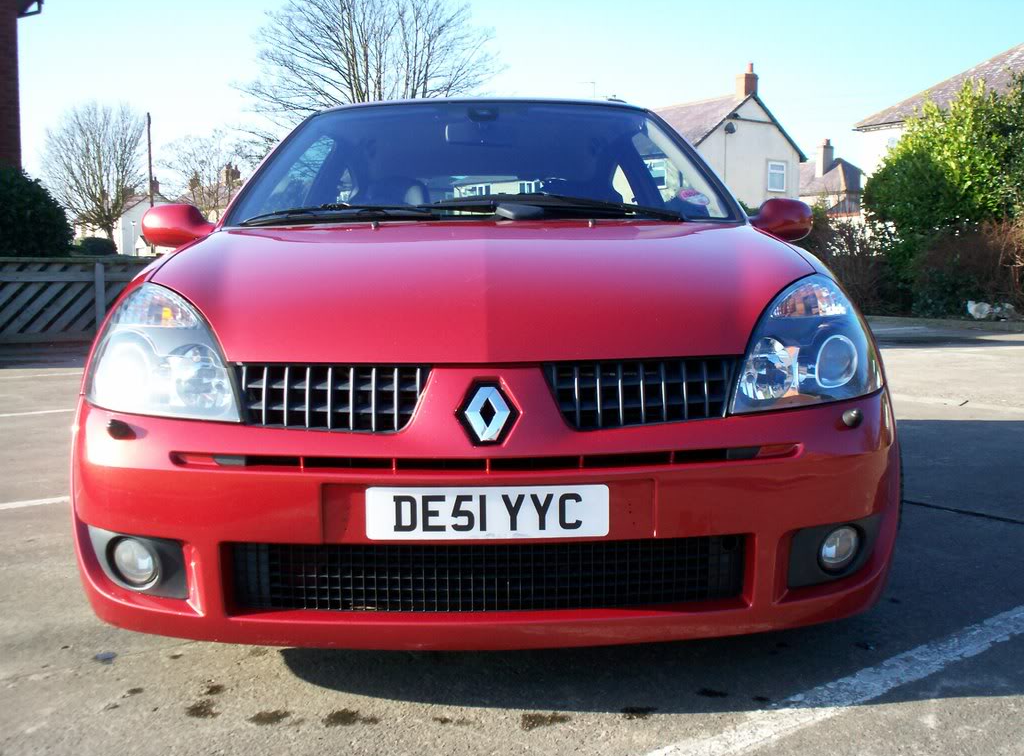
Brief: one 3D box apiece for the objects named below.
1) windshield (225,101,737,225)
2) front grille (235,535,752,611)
[{"bbox_3d":[-0.084,-0.632,3.106,1.340,0.140,0.880,-1,36,-2],"label":"windshield"},{"bbox_3d":[-0.040,0.337,1.824,0.855,0.122,0.100,-1,5,-2],"label":"front grille"}]

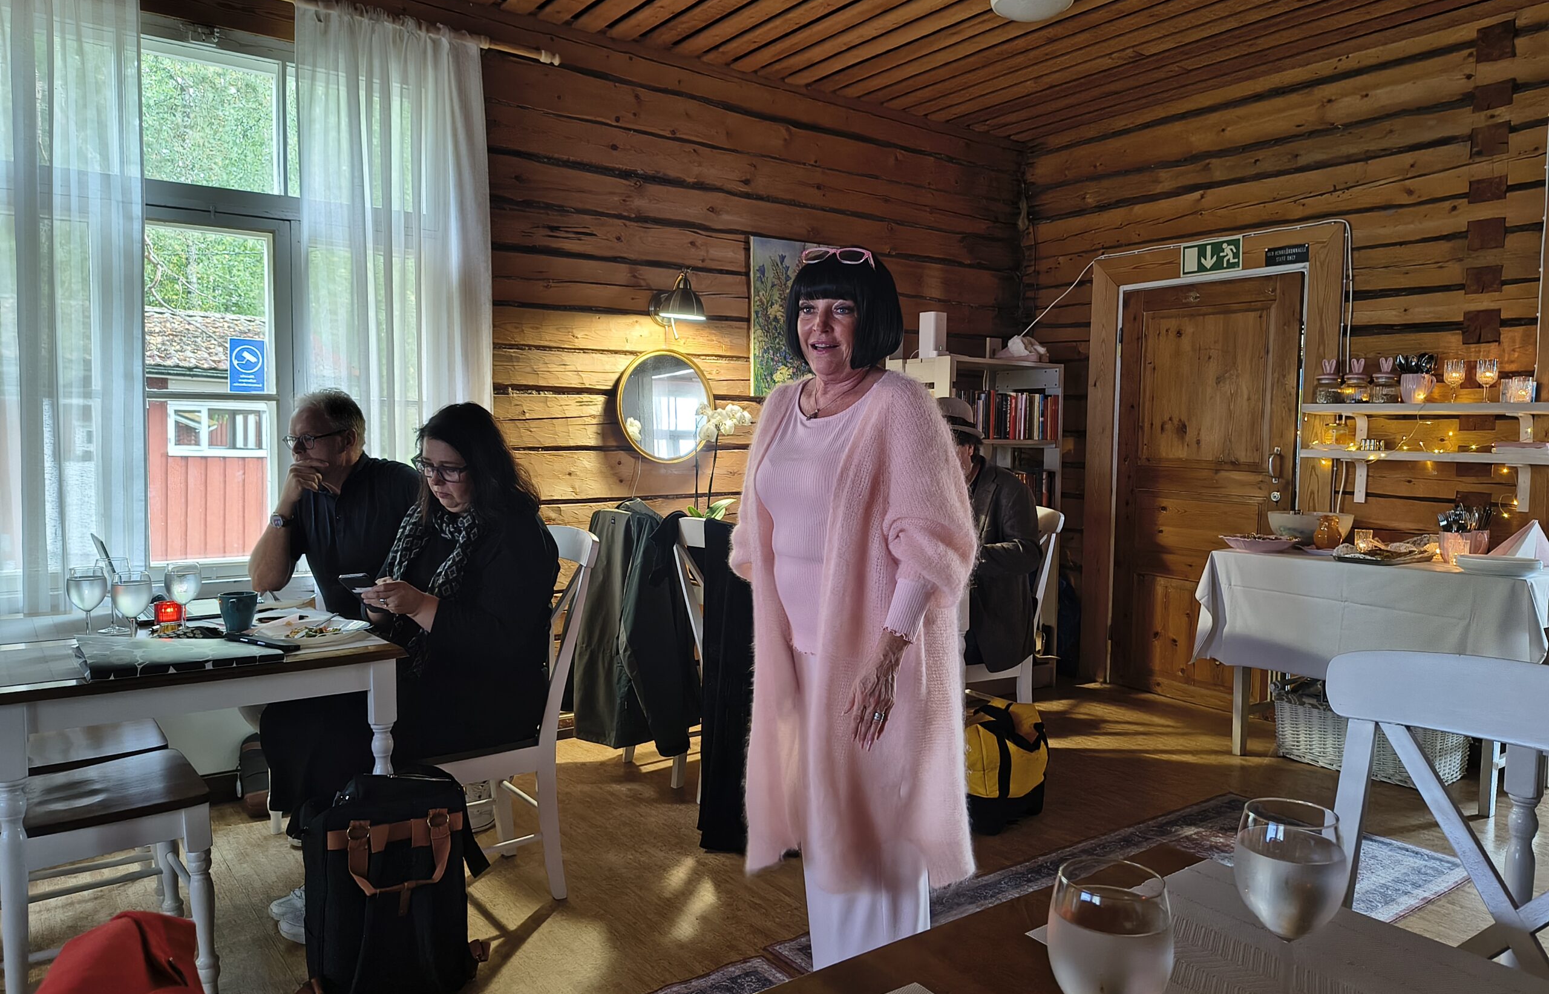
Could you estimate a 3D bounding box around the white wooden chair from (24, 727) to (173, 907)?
[{"bbox_3d":[-1.846,0.579,2.564,0.520,0.970,0.440,-2,5,-41],"label":"white wooden chair"}]

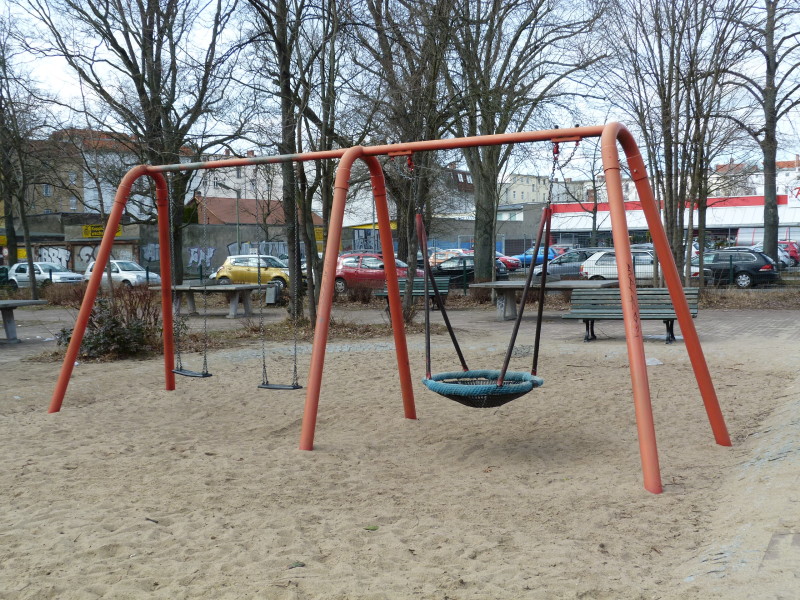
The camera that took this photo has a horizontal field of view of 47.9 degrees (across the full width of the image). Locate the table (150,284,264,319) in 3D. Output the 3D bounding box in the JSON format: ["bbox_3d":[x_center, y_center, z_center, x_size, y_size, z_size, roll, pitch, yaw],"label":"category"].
[{"bbox_3d":[-4.350,0.030,20.800,2.740,0.760,1.525,1,3,28],"label":"table"}]

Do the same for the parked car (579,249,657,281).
[{"bbox_3d":[9.493,-1.327,36.800,4.150,1.400,1.680,1,3,22],"label":"parked car"}]

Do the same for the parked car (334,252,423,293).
[{"bbox_3d":[-0.874,-1.045,35.000,3.650,1.470,1.660,1,3,25],"label":"parked car"}]

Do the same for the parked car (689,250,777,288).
[{"bbox_3d":[12.908,-1.245,36.300,4.550,1.500,1.780,1,3,24],"label":"parked car"}]

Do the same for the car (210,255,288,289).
[{"bbox_3d":[-6.235,-1.234,40.000,3.800,1.500,1.690,0,3,14],"label":"car"}]

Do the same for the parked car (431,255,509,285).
[{"bbox_3d":[2.866,-1.351,42.000,4.300,1.440,1.740,1,3,23],"label":"parked car"}]

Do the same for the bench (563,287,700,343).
[{"bbox_3d":[3.689,0.222,14.300,2.080,0.830,0.620,0,3,20],"label":"bench"}]

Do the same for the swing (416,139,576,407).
[{"bbox_3d":[0.675,-0.178,7.466,1.300,2.151,1.020,1,3,35],"label":"swing"}]

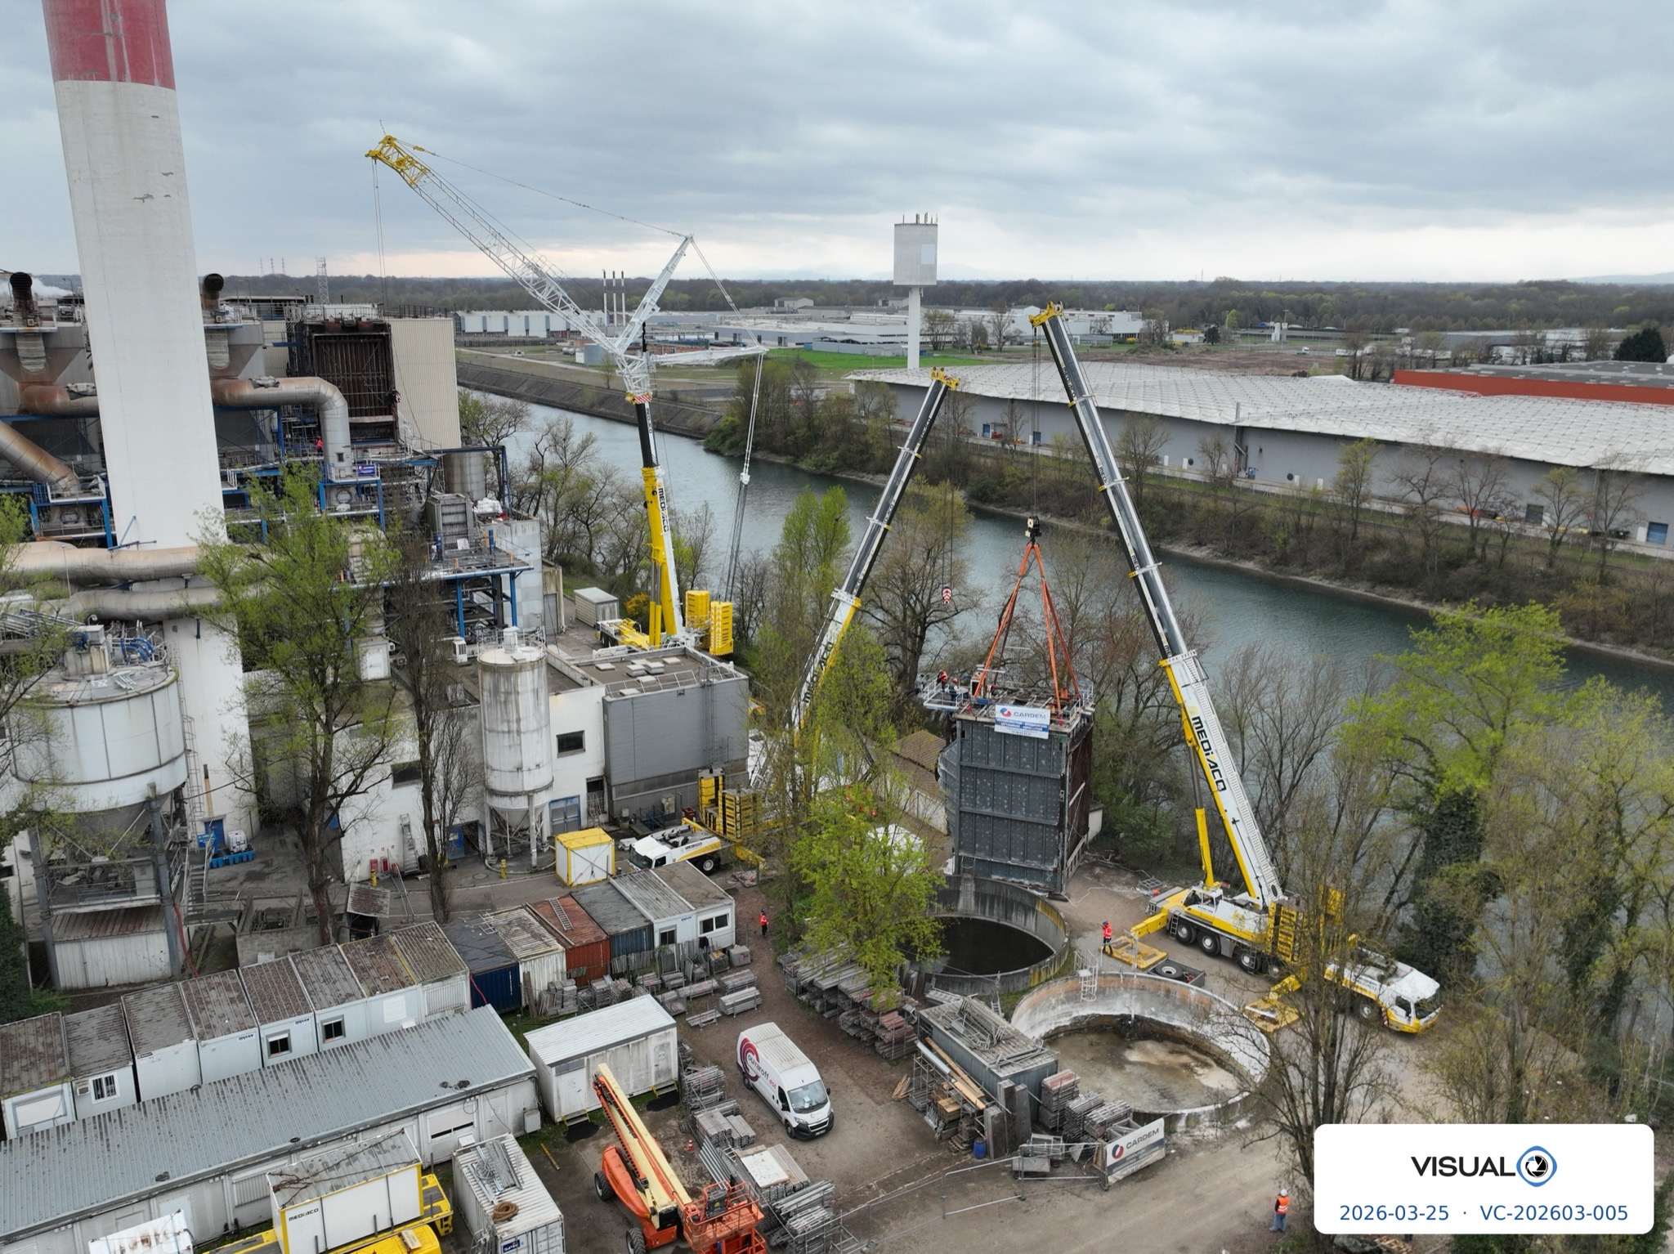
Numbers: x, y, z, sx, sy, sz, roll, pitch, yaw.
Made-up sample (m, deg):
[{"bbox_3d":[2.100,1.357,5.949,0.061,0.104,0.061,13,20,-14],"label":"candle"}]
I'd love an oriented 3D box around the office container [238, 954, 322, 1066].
[{"bbox_3d":[-28.836,19.920,59.990,2.440,2.620,6.060,-10,19,-33],"label":"office container"}]

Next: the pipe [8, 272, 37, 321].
[{"bbox_3d":[-63.119,-25.606,90.000,1.800,3.600,2.000,-7,17,-23],"label":"pipe"}]

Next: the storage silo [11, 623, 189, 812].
[{"bbox_3d":[-40.845,5.343,64.400,8.100,7.400,8.100,-11,19,-33],"label":"storage silo"}]

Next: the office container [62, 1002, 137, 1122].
[{"bbox_3d":[-35.496,21.033,56.015,2.440,2.620,6.060,-10,19,-33],"label":"office container"}]

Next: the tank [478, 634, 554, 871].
[{"bbox_3d":[-21.484,8.222,78.077,4.400,15.200,4.400,-10,19,-33],"label":"tank"}]

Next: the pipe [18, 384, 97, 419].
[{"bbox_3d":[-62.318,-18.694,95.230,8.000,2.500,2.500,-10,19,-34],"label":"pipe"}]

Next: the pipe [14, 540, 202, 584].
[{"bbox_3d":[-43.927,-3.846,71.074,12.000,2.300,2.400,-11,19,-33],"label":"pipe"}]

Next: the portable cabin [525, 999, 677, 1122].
[{"bbox_3d":[-11.155,20.481,55.356,6.200,2.880,2.800,-9,18,-32],"label":"portable cabin"}]

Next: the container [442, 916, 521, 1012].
[{"bbox_3d":[-19.988,18.841,64.744,2.440,2.600,6.060,-11,19,-33],"label":"container"}]

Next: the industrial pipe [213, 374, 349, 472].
[{"bbox_3d":[-46.696,-17.146,97.737,10.600,7.700,2.400,-7,17,-23],"label":"industrial pipe"}]

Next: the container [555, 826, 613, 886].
[{"bbox_3d":[-16.805,15.249,77.280,3.000,2.600,2.100,-11,19,-33],"label":"container"}]

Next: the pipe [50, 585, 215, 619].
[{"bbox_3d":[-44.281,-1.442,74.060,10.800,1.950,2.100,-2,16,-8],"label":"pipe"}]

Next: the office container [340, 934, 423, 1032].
[{"bbox_3d":[-24.340,19.256,62.090,2.440,2.700,6.060,-10,19,-34],"label":"office container"}]

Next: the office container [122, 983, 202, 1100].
[{"bbox_3d":[-33.713,20.672,58.011,2.440,2.600,6.060,-11,19,-33],"label":"office container"}]

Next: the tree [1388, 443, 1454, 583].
[{"bbox_3d":[83.301,-16.482,164.360,9.500,18.500,9.000,0,16,0],"label":"tree"}]

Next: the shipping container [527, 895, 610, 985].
[{"bbox_3d":[-15.423,18.081,66.678,2.440,2.590,6.060,-10,19,-33],"label":"shipping container"}]

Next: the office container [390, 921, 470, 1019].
[{"bbox_3d":[-22.173,18.923,63.418,2.440,2.700,6.060,-10,19,-34],"label":"office container"}]

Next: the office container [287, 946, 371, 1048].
[{"bbox_3d":[-26.633,19.529,60.969,2.440,2.700,6.060,-10,19,-34],"label":"office container"}]

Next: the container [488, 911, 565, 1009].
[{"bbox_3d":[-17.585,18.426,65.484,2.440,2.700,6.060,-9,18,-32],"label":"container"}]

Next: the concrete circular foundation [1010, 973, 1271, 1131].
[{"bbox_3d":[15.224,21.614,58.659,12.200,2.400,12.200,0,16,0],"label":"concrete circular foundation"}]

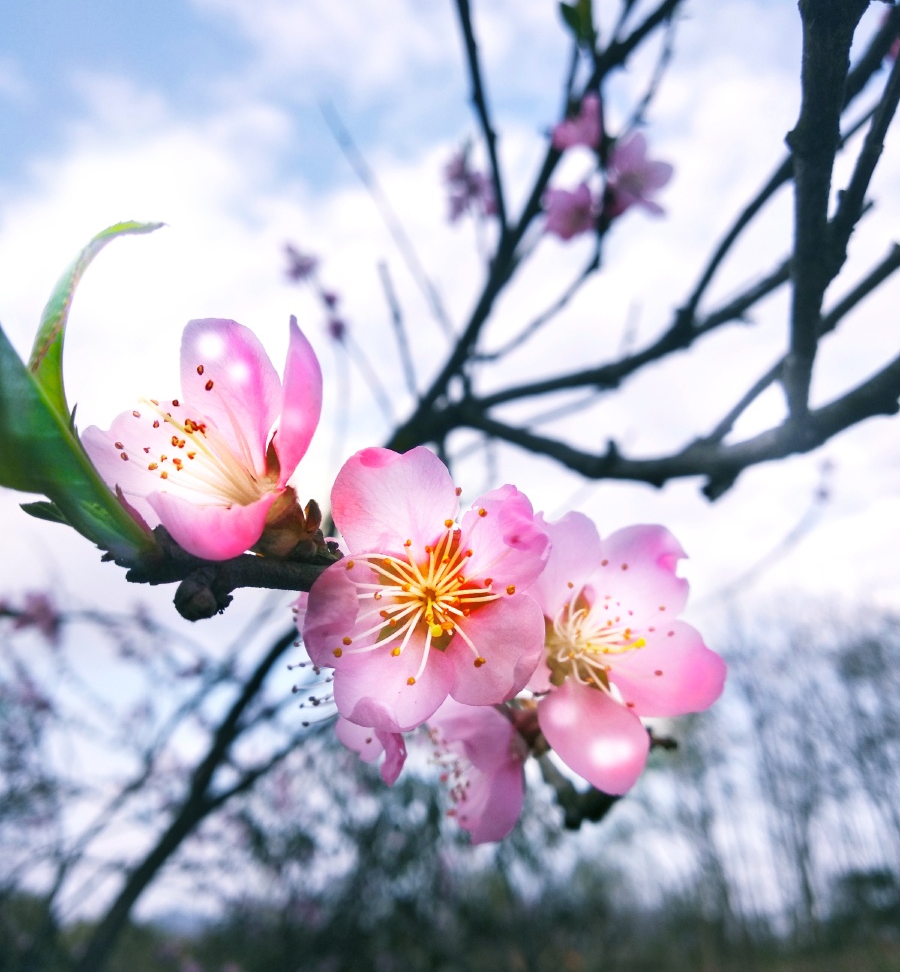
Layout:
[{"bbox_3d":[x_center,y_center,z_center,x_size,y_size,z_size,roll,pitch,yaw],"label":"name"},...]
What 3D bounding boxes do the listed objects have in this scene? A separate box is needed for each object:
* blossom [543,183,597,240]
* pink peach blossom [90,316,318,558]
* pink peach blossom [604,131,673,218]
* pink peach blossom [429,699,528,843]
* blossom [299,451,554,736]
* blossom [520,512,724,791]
[{"bbox_3d":[0.058,-0.134,0.440,0.025,0.026,0.016,-12,-11,22],"label":"blossom"},{"bbox_3d":[-0.036,-0.006,0.132,0.020,0.032,0.033,32,-40,-30],"label":"pink peach blossom"},{"bbox_3d":[0.092,-0.151,0.440,0.032,0.036,0.018,15,-16,-28],"label":"pink peach blossom"},{"bbox_3d":[0.003,0.045,0.147,0.016,0.026,0.026,-8,-22,-24],"label":"pink peach blossom"},{"bbox_3d":[-0.004,0.014,0.130,0.034,0.039,0.020,2,11,-3],"label":"blossom"},{"bbox_3d":[0.026,0.026,0.140,0.031,0.039,0.019,10,-9,-18],"label":"blossom"}]

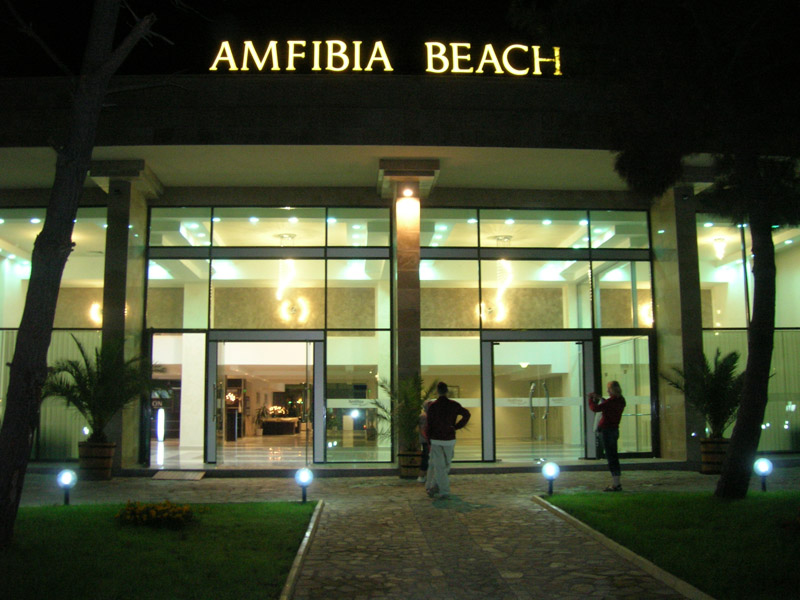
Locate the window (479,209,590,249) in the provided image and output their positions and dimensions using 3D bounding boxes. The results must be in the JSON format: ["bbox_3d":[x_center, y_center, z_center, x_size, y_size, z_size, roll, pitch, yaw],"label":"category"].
[{"bbox_3d":[2.746,-1.444,16.024,2.261,0.820,0.100,0,-7,-2],"label":"window"}]

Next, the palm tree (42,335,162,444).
[{"bbox_3d":[-5.372,1.619,14.212,2.188,1.989,1.900,0,-6,-3],"label":"palm tree"}]

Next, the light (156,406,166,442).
[{"bbox_3d":[-6.873,3.605,22.623,0.230,0.953,0.230,0,-7,-3],"label":"light"}]

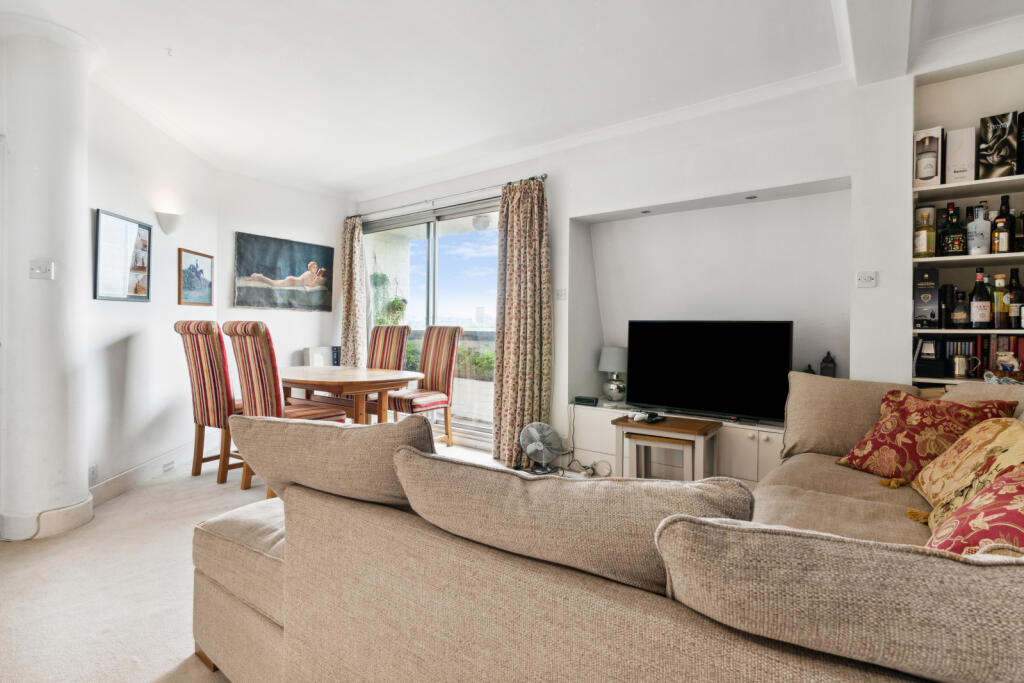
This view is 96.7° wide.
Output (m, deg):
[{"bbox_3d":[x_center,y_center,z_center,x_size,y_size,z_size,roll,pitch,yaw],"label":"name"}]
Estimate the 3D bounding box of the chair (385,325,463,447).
[{"bbox_3d":[-0.777,0.395,3.870,0.420,1.060,0.620,2,2,35],"label":"chair"}]

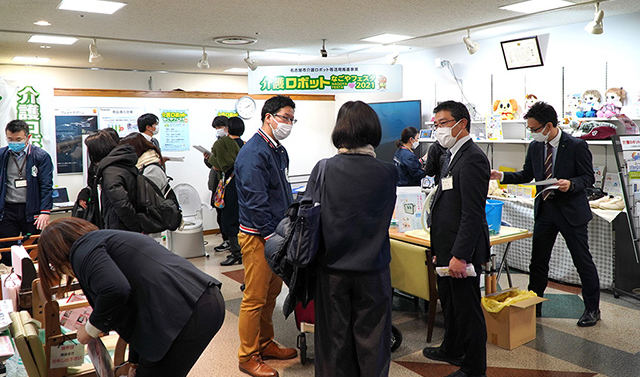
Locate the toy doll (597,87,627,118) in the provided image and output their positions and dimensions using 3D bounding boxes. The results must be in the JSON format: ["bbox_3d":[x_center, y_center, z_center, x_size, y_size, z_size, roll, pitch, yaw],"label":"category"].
[{"bbox_3d":[2.890,-0.848,4.760,0.230,0.300,0.240,-4,6,-39],"label":"toy doll"}]

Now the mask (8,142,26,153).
[{"bbox_3d":[-2.489,-0.337,3.950,0.130,0.095,0.070,-3,25,-13],"label":"mask"}]

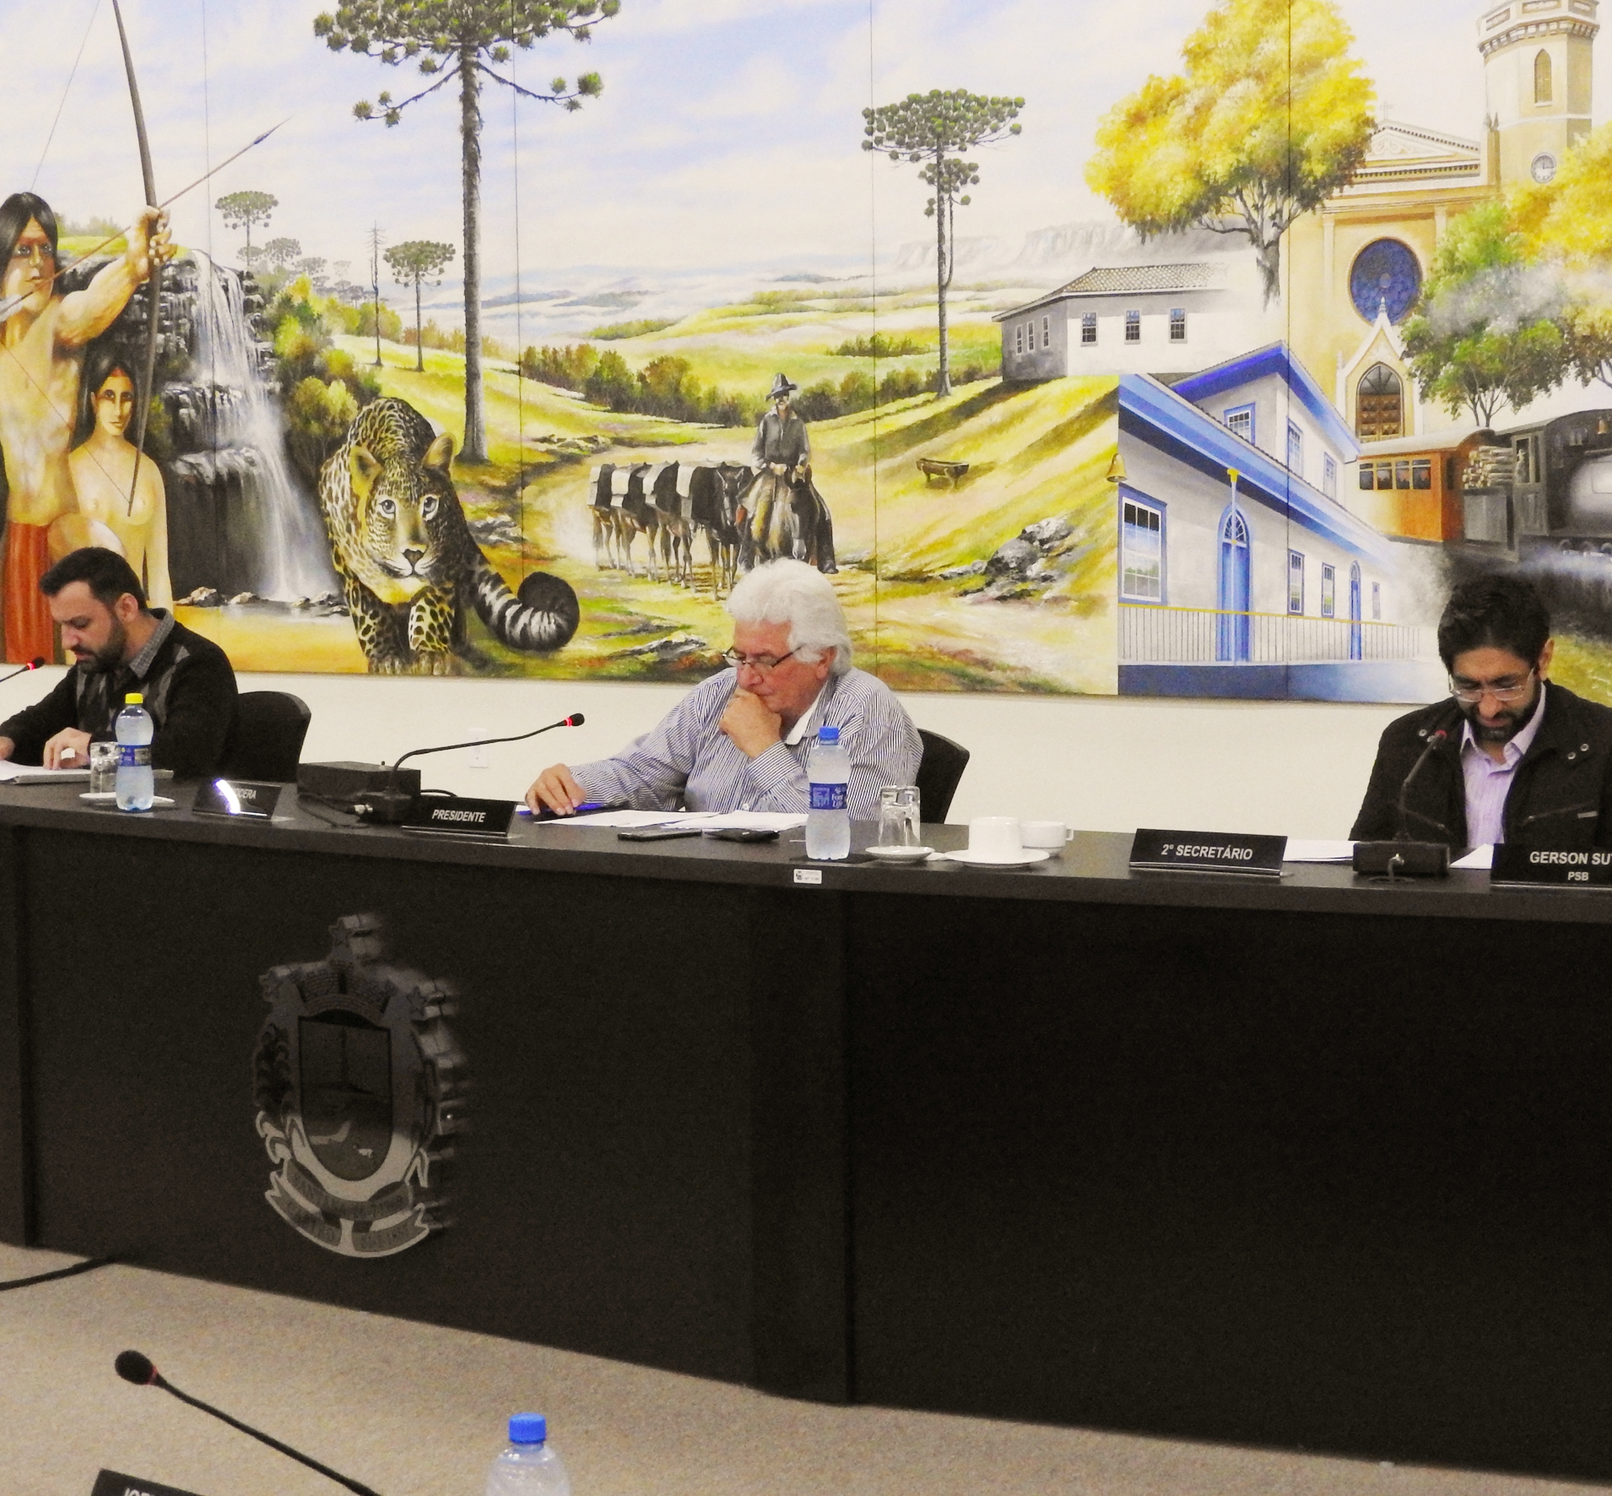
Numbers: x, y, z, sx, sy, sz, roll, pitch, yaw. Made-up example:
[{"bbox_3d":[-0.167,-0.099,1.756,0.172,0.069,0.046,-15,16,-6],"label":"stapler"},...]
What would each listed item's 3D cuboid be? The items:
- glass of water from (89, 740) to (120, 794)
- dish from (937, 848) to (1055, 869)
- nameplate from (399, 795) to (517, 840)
[{"bbox_3d":[-1.282,0.047,6.363,0.066,0.100,0.066,-1,4,0],"label":"glass of water"},{"bbox_3d":[0.290,0.166,5.206,0.158,0.020,0.158,-1,4,0],"label":"dish"},{"bbox_3d":[-0.575,0.113,5.791,0.245,0.058,0.050,3,5,38],"label":"nameplate"}]

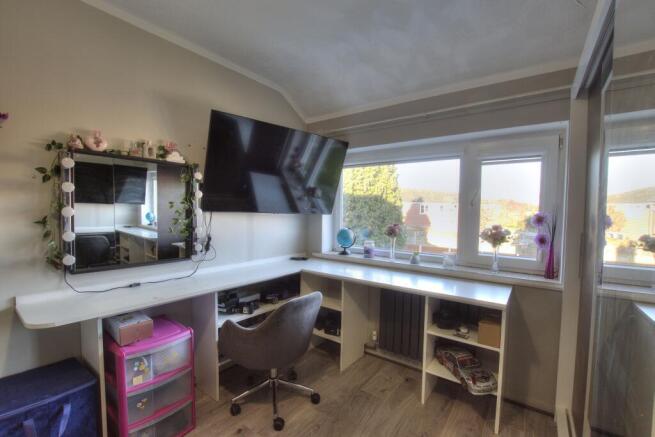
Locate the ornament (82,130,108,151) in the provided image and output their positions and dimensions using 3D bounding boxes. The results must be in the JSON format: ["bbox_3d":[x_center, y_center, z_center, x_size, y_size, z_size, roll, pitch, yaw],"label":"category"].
[{"bbox_3d":[-1.258,-0.423,1.487,0.084,0.114,0.093,2,1,36],"label":"ornament"}]

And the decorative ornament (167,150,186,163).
[{"bbox_3d":[-1.010,-0.406,1.828,0.039,0.065,0.114,2,1,36],"label":"decorative ornament"}]

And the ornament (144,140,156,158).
[{"bbox_3d":[-1.102,-0.426,1.700,0.044,0.102,0.055,2,1,36],"label":"ornament"}]

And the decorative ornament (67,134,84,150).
[{"bbox_3d":[-1.308,-0.395,1.420,0.064,0.070,0.061,2,1,36],"label":"decorative ornament"}]

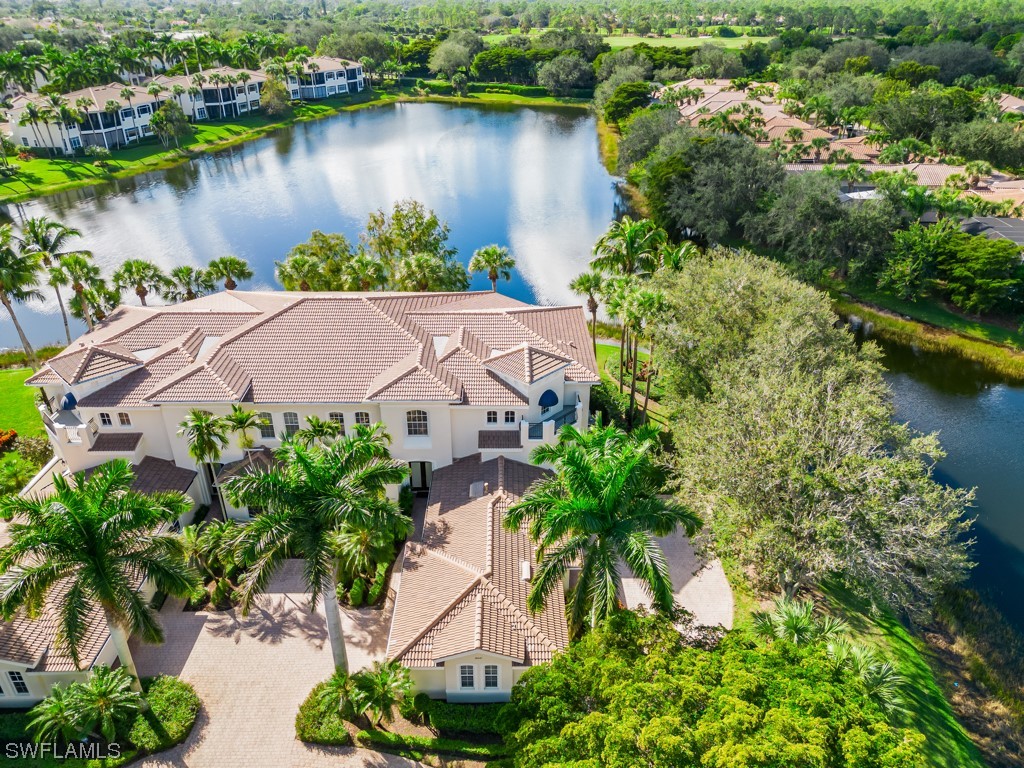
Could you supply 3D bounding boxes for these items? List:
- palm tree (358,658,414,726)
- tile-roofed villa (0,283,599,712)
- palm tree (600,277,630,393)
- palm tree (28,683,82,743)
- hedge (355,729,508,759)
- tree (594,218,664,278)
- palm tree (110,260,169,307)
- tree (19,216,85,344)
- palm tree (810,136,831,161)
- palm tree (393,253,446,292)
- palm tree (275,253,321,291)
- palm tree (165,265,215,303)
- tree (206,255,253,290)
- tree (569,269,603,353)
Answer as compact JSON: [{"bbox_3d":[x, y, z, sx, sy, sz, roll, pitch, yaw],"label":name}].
[{"bbox_3d":[-5.300,13.260,29.662,2.250,2.850,2.200,0,29,0],"label":"palm tree"},{"bbox_3d":[-12.607,2.427,45.796,36.277,11.062,34.084,0,29,0],"label":"tile-roofed villa"},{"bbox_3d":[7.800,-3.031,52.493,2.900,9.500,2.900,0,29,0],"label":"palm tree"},{"bbox_3d":[-19.683,15.022,31.092,2.392,2.890,2.392,0,29,0],"label":"palm tree"},{"bbox_3d":[-3.488,16.031,31.698,6.677,0.548,0.797,2,29,4],"label":"hedge"},{"bbox_3d":[8.928,-6.905,56.785,5.500,13.170,5.500,0,30,0],"label":"tree"},{"bbox_3d":[-30.281,-6.051,59.073,4.460,9.180,4.460,0,30,0],"label":"palm tree"},{"bbox_3d":[-35.878,-7.250,57.482,5.300,12.800,5.300,0,30,0],"label":"tree"},{"bbox_3d":[56.373,-40.977,129.740,3.488,7.076,3.488,0,29,0],"label":"palm tree"},{"bbox_3d":[-7.426,-6.224,58.929,4.190,9.760,4.190,0,30,0],"label":"palm tree"},{"bbox_3d":[-19.135,-6.725,64.076,3.986,9.767,3.986,0,29,0],"label":"palm tree"},{"bbox_3d":[-25.400,-5.234,57.558,3.700,8.500,3.700,0,29,0],"label":"palm tree"},{"bbox_3d":[-22.000,-5.541,57.390,3.600,9.200,3.600,0,29,0],"label":"tree"},{"bbox_3d":[6.478,-5.264,61.807,3.189,9.269,3.090,0,29,0],"label":"tree"}]

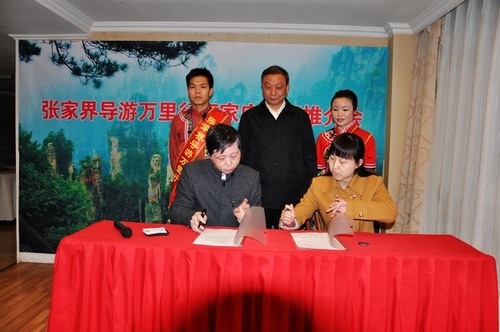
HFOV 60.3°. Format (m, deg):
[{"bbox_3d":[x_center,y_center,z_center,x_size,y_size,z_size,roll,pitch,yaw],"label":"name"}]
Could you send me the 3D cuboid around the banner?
[{"bbox_3d":[-0.481,-0.116,3.997,3.420,1.995,0.030,2,3,2],"label":"banner"}]

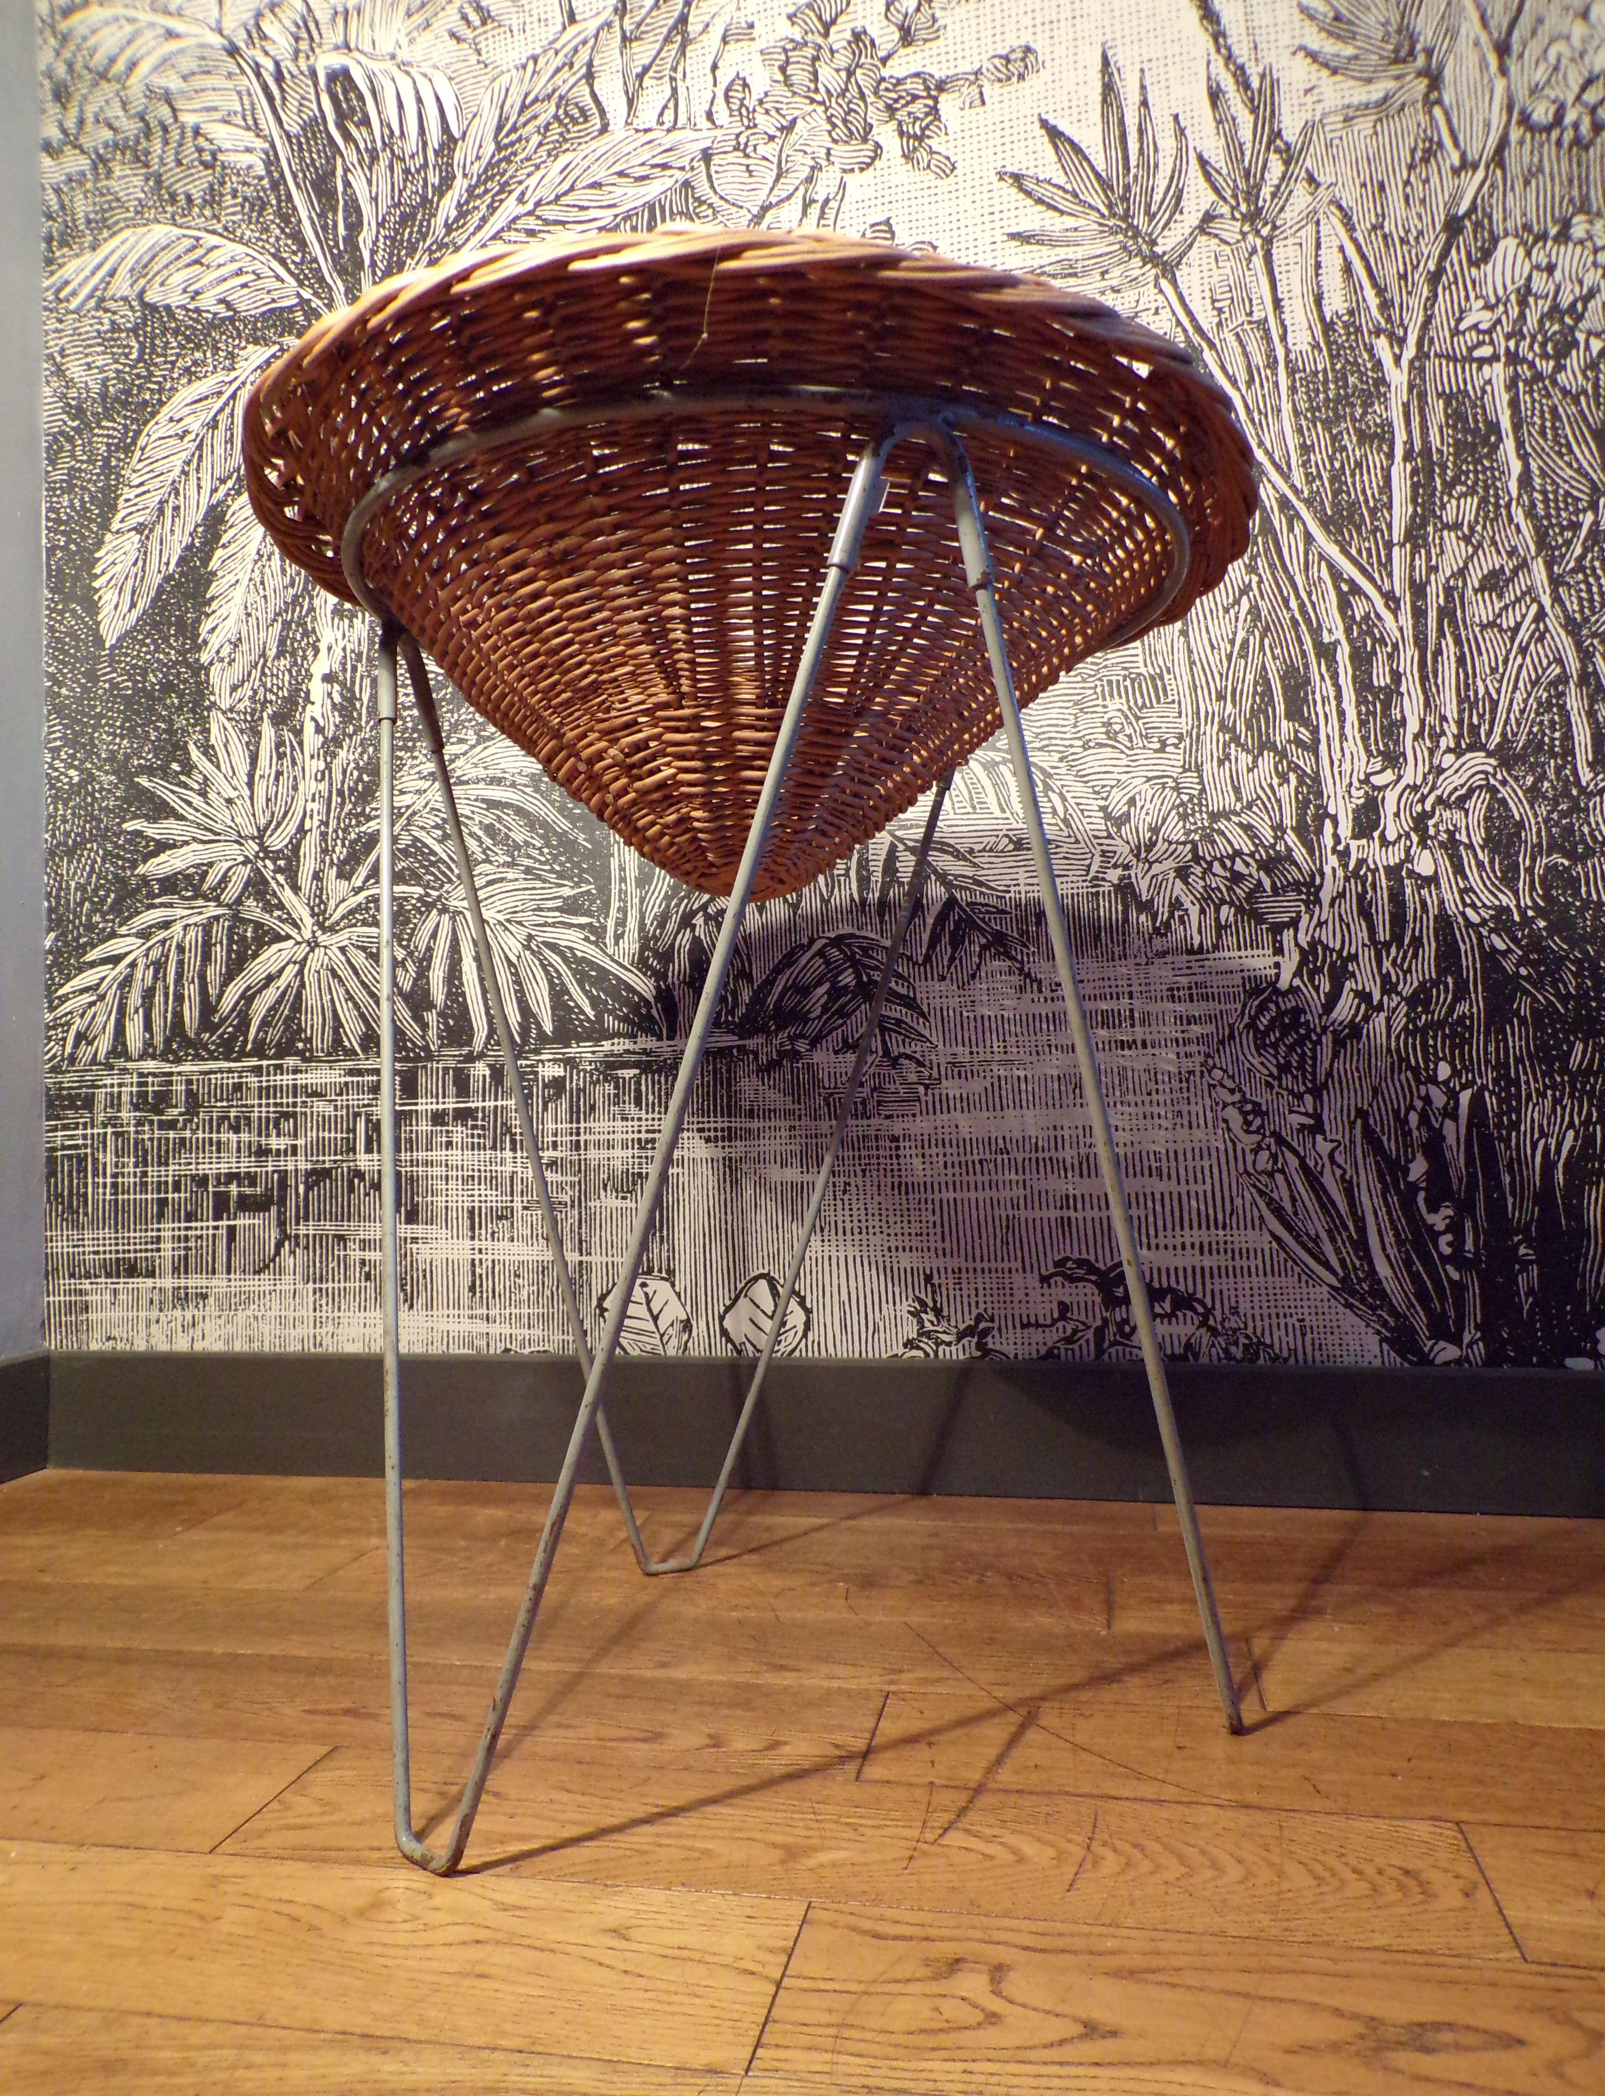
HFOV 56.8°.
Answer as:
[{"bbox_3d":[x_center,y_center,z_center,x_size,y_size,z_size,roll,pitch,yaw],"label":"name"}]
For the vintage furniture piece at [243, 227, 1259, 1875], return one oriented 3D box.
[{"bbox_3d":[-0.017,0.020,0.709,0.473,0.567,0.473,-1,-2,3],"label":"vintage furniture piece"}]

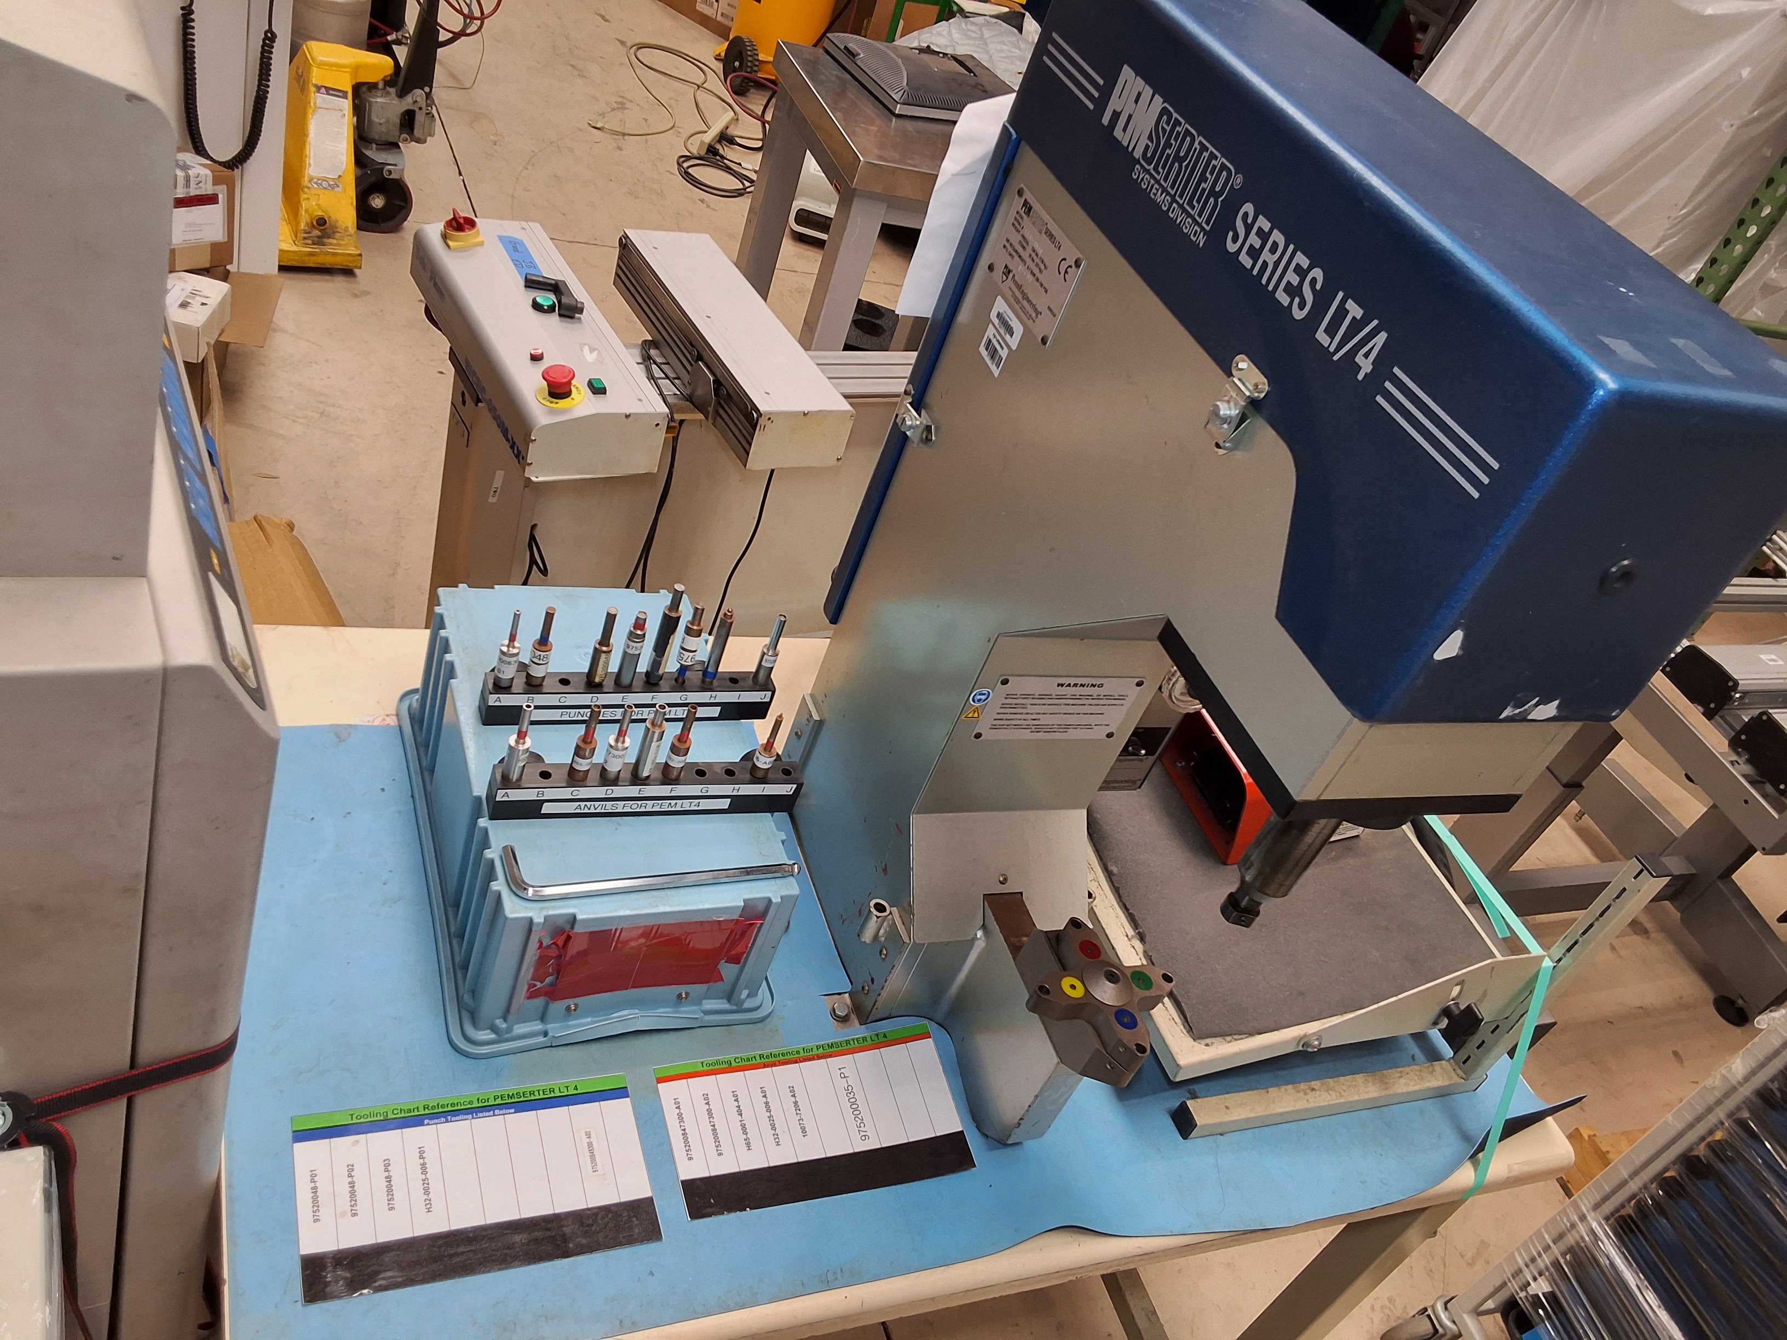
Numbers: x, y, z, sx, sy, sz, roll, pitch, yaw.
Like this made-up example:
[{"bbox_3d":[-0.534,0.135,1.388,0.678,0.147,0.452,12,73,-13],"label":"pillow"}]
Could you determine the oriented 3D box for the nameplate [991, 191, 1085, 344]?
[{"bbox_3d":[0.101,-0.292,1.046,0.003,0.070,0.115,0,44,-27],"label":"nameplate"}]

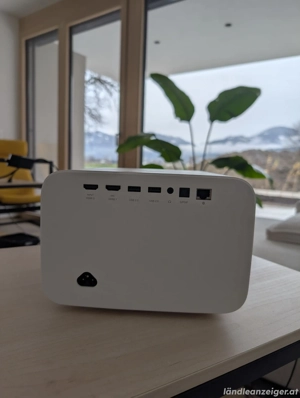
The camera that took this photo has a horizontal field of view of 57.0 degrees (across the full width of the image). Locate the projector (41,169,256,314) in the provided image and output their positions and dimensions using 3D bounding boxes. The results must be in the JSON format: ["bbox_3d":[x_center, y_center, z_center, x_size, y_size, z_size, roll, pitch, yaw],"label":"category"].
[{"bbox_3d":[-0.001,0.035,0.392,0.221,0.150,0.210,2,8,1],"label":"projector"}]

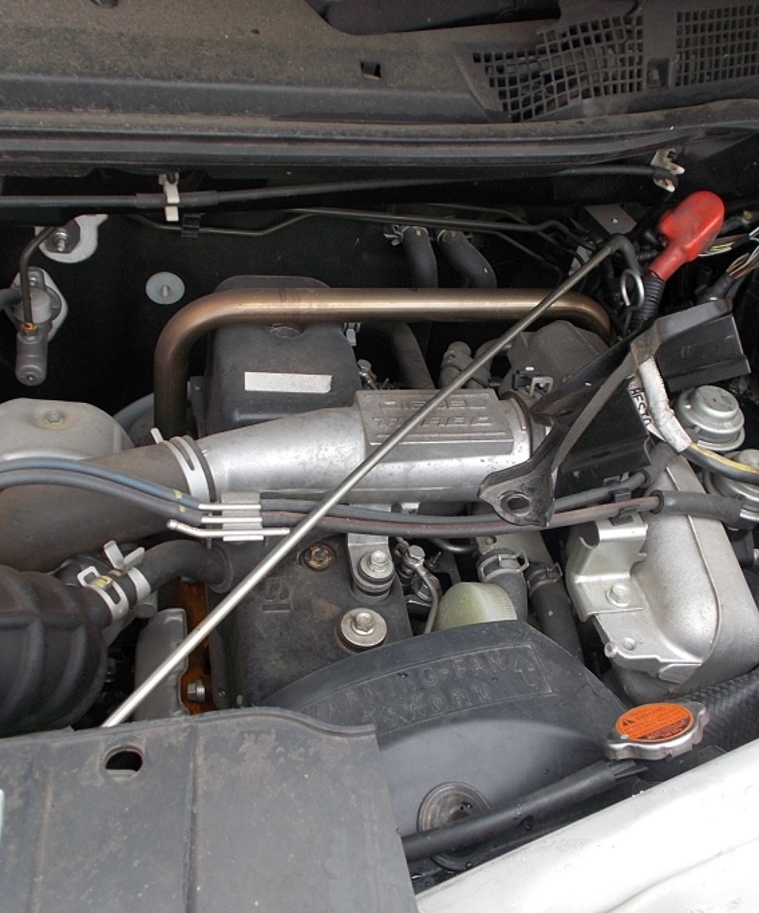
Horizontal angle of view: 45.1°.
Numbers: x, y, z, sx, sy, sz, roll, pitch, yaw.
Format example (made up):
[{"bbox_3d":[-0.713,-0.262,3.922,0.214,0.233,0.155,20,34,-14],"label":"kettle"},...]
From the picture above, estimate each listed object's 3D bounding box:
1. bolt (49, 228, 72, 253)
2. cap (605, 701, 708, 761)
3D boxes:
[{"bbox_3d":[-0.301,-0.203,0.860,0.018,0.018,0.024,-4,39,-13],"label":"bolt"},{"bbox_3d":[0.173,0.170,0.570,0.064,0.018,0.057,-17,15,-19],"label":"cap"}]

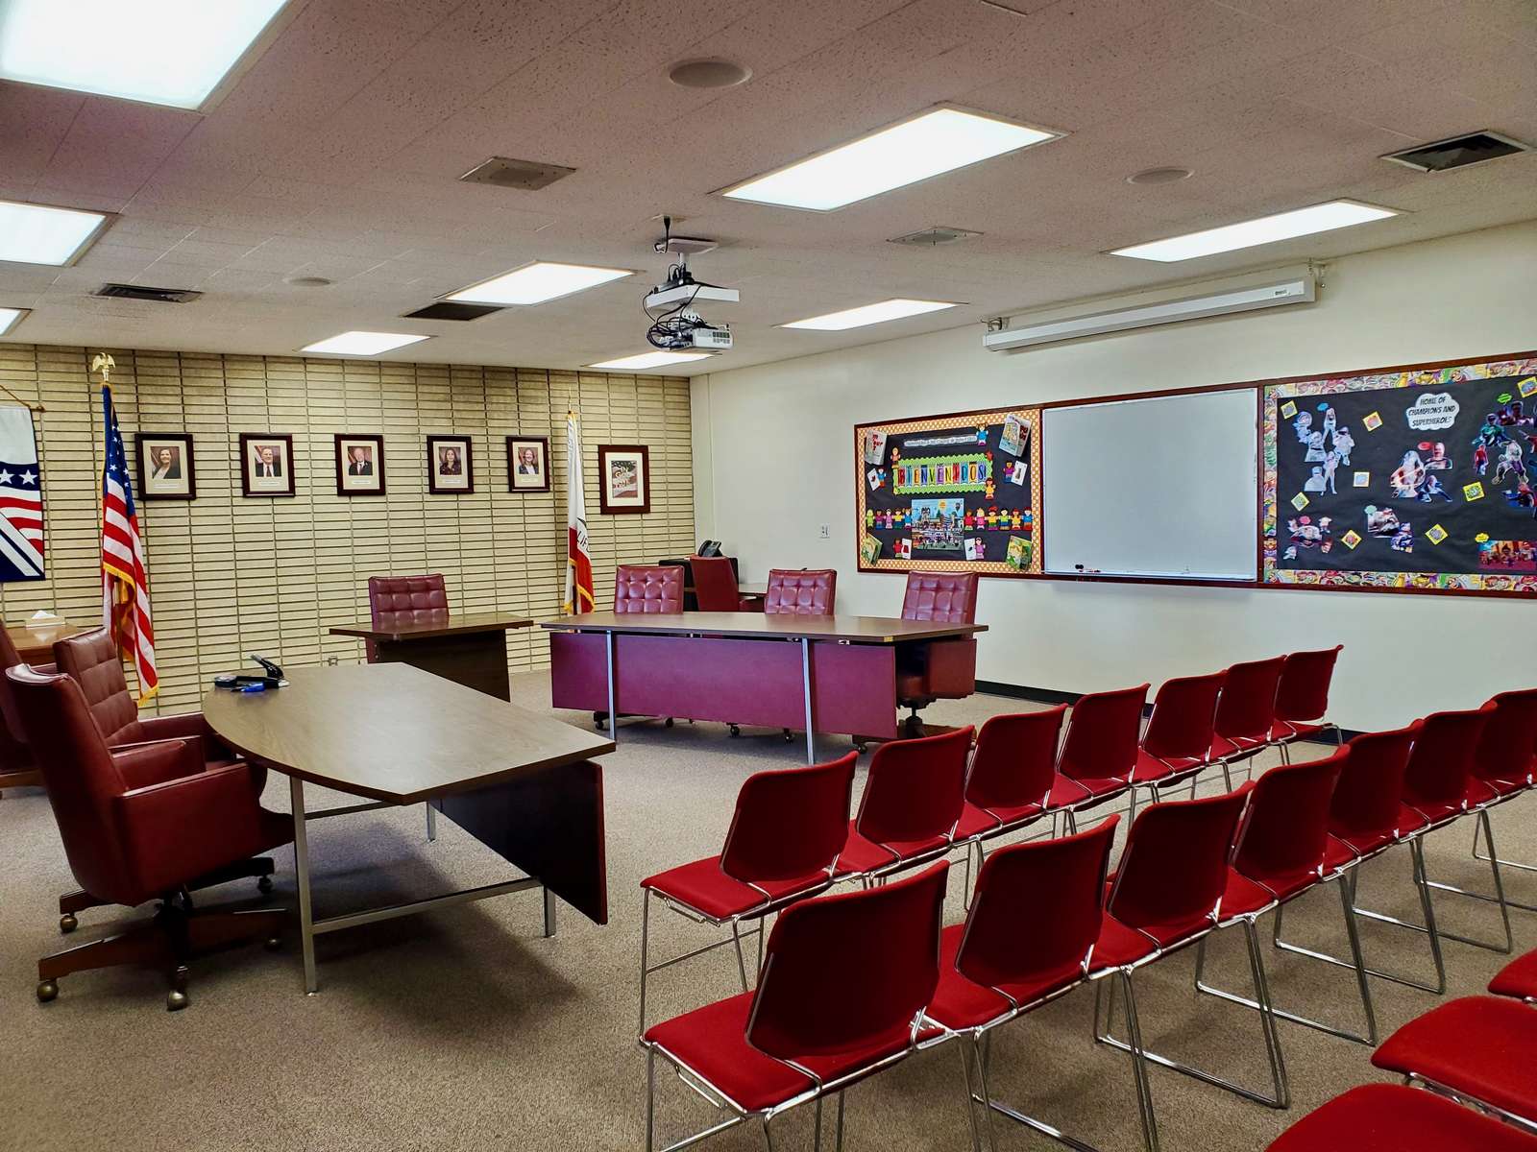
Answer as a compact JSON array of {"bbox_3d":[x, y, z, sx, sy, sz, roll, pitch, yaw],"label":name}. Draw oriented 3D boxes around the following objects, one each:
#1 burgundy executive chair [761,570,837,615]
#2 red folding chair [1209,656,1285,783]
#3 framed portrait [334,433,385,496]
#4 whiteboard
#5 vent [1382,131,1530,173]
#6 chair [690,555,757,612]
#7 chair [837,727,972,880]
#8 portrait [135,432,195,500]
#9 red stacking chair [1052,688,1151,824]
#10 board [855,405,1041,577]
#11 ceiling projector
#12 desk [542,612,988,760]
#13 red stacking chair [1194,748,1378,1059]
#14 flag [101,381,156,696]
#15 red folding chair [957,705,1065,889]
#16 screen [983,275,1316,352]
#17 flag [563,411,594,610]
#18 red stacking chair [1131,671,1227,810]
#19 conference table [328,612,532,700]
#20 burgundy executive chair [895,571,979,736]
[{"bbox_3d":[0.078,0.494,7.389,0.650,1.020,0.700,0,4,30],"label":"burgundy executive chair"},{"bbox_3d":[1.865,0.729,4.607,0.480,0.770,0.540,-5,5,-37],"label":"red folding chair"},{"bbox_3d":[-3.400,-0.925,9.607,0.390,0.505,0.030,-4,4,-35],"label":"framed portrait"},{"bbox_3d":[2.402,-0.562,7.445,0.040,1.150,1.560,-4,5,-38],"label":"whiteboard"},{"bbox_3d":[2.586,-1.589,4.338,0.420,0.050,0.370,-5,5,-37],"label":"vent"},{"bbox_3d":[-0.228,0.330,9.801,0.650,1.010,0.720,2,5,45],"label":"chair"},{"bbox_3d":[0.364,0.864,3.524,0.500,0.780,0.530,-5,5,-37],"label":"chair"},{"bbox_3d":[-4.466,-0.806,8.561,0.385,0.487,0.030,-5,5,-37],"label":"portrait"},{"bbox_3d":[1.102,0.792,4.020,0.480,0.770,0.540,-5,5,-37],"label":"red stacking chair"},{"bbox_3d":[1.329,-0.609,8.806,0.030,1.202,1.919,-5,5,-38],"label":"board"},{"bbox_3d":[-0.378,-1.364,5.616,0.300,0.513,0.360,-5,5,-38],"label":"ceiling projector"},{"bbox_3d":[-0.150,0.649,7.004,2.870,0.740,0.940,0,4,31],"label":"desk"},{"bbox_3d":[1.224,0.844,3.051,0.500,0.790,0.540,-4,5,-38],"label":"red stacking chair"},{"bbox_3d":[-4.446,-0.212,7.978,0.320,2.170,0.250,-4,4,-35],"label":"flag"},{"bbox_3d":[0.676,0.810,3.748,0.480,0.775,0.530,-5,5,-40],"label":"red folding chair"},{"bbox_3d":[2.278,-1.621,7.280,0.120,0.130,2.300,-4,5,-38],"label":"screen"},{"bbox_3d":[-1.709,-0.515,10.381,0.250,1.950,0.200,-5,5,-38],"label":"flag"},{"bbox_3d":[1.402,0.749,4.351,0.480,0.775,0.530,-5,5,-40],"label":"red stacking chair"},{"bbox_3d":[-2.125,0.681,7.564,1.270,0.740,0.960,-5,5,-38],"label":"conference table"},{"bbox_3d":[0.857,0.505,6.650,0.650,1.010,0.720,0,4,31],"label":"burgundy executive chair"}]

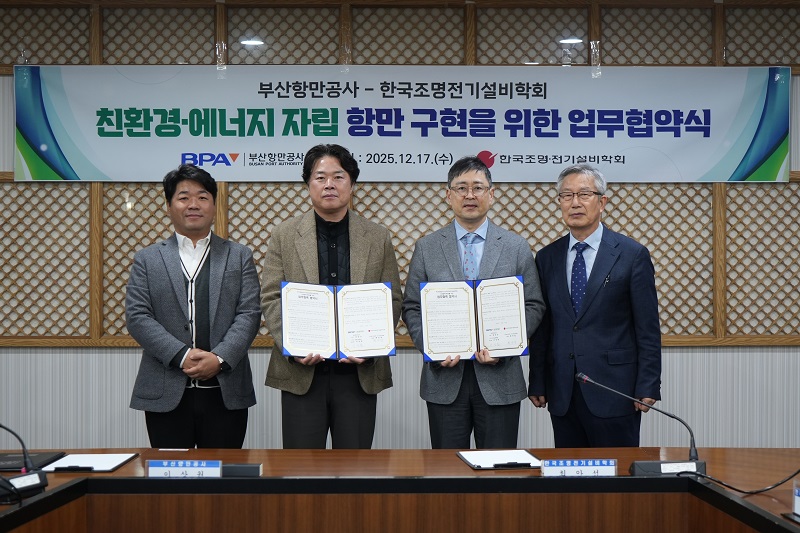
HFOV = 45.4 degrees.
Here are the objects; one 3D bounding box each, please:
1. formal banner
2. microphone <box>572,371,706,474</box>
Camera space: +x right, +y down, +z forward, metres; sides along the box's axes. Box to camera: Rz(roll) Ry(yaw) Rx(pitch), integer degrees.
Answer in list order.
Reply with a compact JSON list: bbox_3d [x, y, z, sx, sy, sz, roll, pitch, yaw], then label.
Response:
[{"bbox_3d":[0.013,-0.735,4.920,4.000,0.600,0.020,0,0,0],"label":"formal banner"},{"bbox_3d":[0.685,0.440,2.750,0.365,0.275,0.155,0,0,6],"label":"microphone"}]

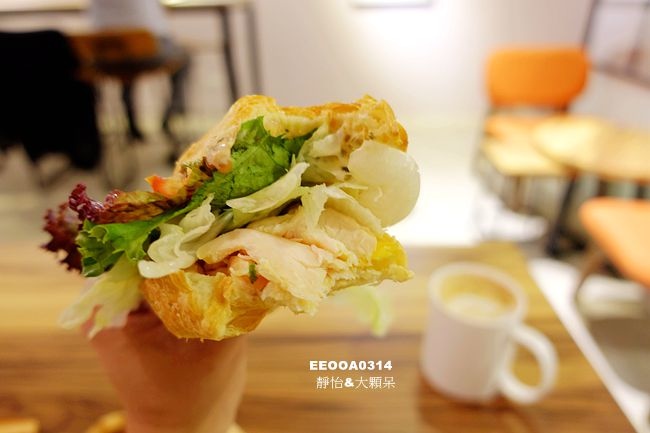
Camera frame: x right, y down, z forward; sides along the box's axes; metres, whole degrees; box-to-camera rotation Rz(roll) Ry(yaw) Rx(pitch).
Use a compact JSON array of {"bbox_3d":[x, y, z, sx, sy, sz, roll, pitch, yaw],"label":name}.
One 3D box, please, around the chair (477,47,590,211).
[{"bbox_3d":[0.969,-0.345,1.991,0.480,0.710,0.560,4,32,10],"label":"chair"}]

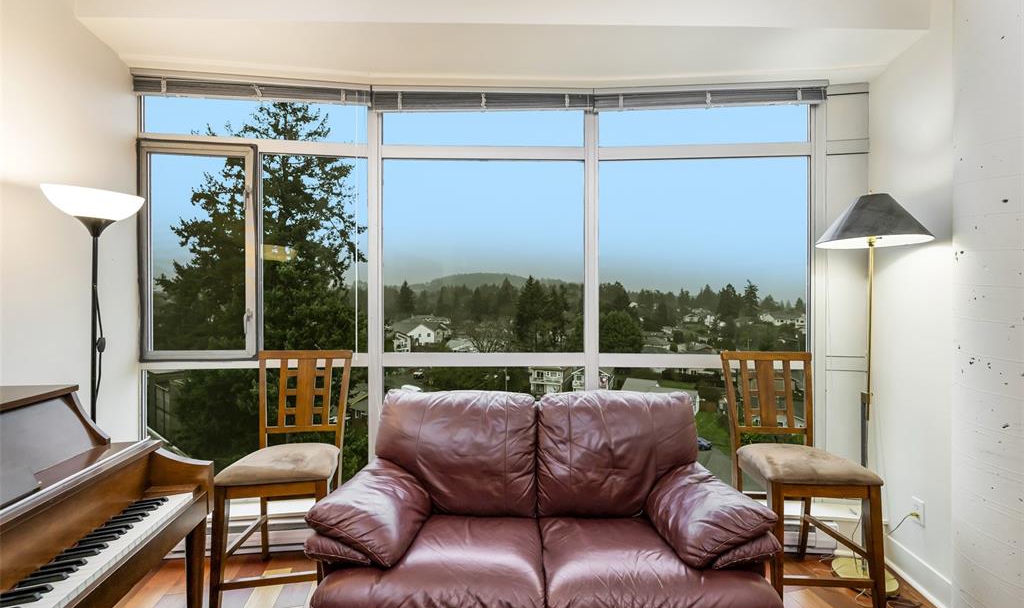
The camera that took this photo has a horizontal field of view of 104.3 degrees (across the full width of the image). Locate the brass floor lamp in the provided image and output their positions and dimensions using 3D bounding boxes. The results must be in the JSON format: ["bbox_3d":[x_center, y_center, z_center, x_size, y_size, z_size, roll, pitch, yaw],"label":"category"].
[{"bbox_3d":[1.760,0.395,1.957,0.435,1.910,0.435,0,0,0],"label":"brass floor lamp"}]

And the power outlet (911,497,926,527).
[{"bbox_3d":[1.901,0.975,1.862,0.012,0.119,0.076,0,0,11],"label":"power outlet"}]

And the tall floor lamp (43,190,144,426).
[{"bbox_3d":[-1.651,0.453,1.580,0.285,1.795,0.285,0,0,0],"label":"tall floor lamp"}]

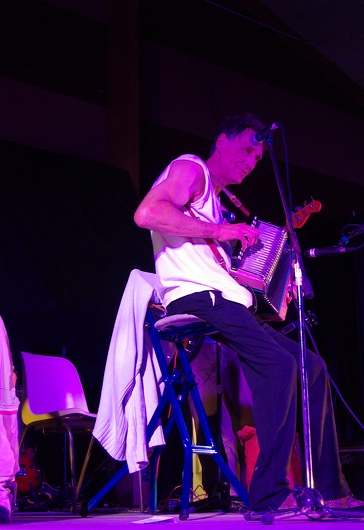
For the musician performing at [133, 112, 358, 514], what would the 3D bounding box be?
[{"bbox_3d":[0.222,0.158,3.365,0.700,1.440,0.550,-6,-13,21],"label":"musician performing"}]

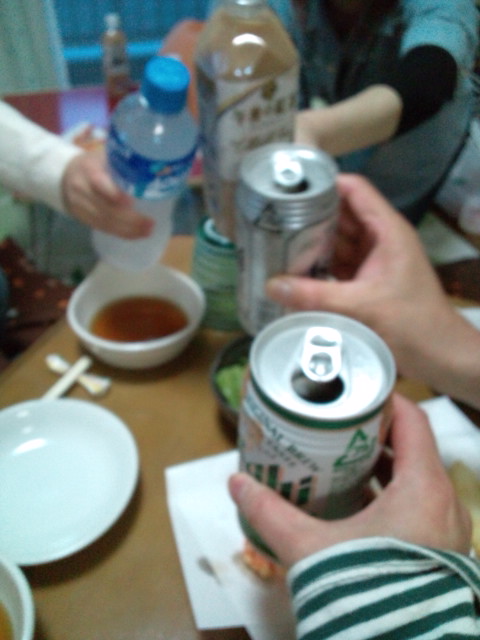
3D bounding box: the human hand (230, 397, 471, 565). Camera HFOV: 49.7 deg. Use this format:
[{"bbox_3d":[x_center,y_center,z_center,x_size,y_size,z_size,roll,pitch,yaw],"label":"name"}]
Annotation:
[{"bbox_3d":[0.050,0.077,0.243,0.103,0.080,0.105,-7,44,-5],"label":"human hand"}]

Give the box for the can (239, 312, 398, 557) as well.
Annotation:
[{"bbox_3d":[0.032,0.060,0.239,0.066,0.123,0.066,-1,44,1],"label":"can"}]

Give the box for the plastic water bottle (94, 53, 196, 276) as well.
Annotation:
[{"bbox_3d":[-0.077,-0.115,0.420,0.066,0.205,0.066,-3,66,-21],"label":"plastic water bottle"}]

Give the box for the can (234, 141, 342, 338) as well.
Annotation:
[{"bbox_3d":[0.031,-0.047,0.358,0.066,0.124,0.066,-1,49,1],"label":"can"}]

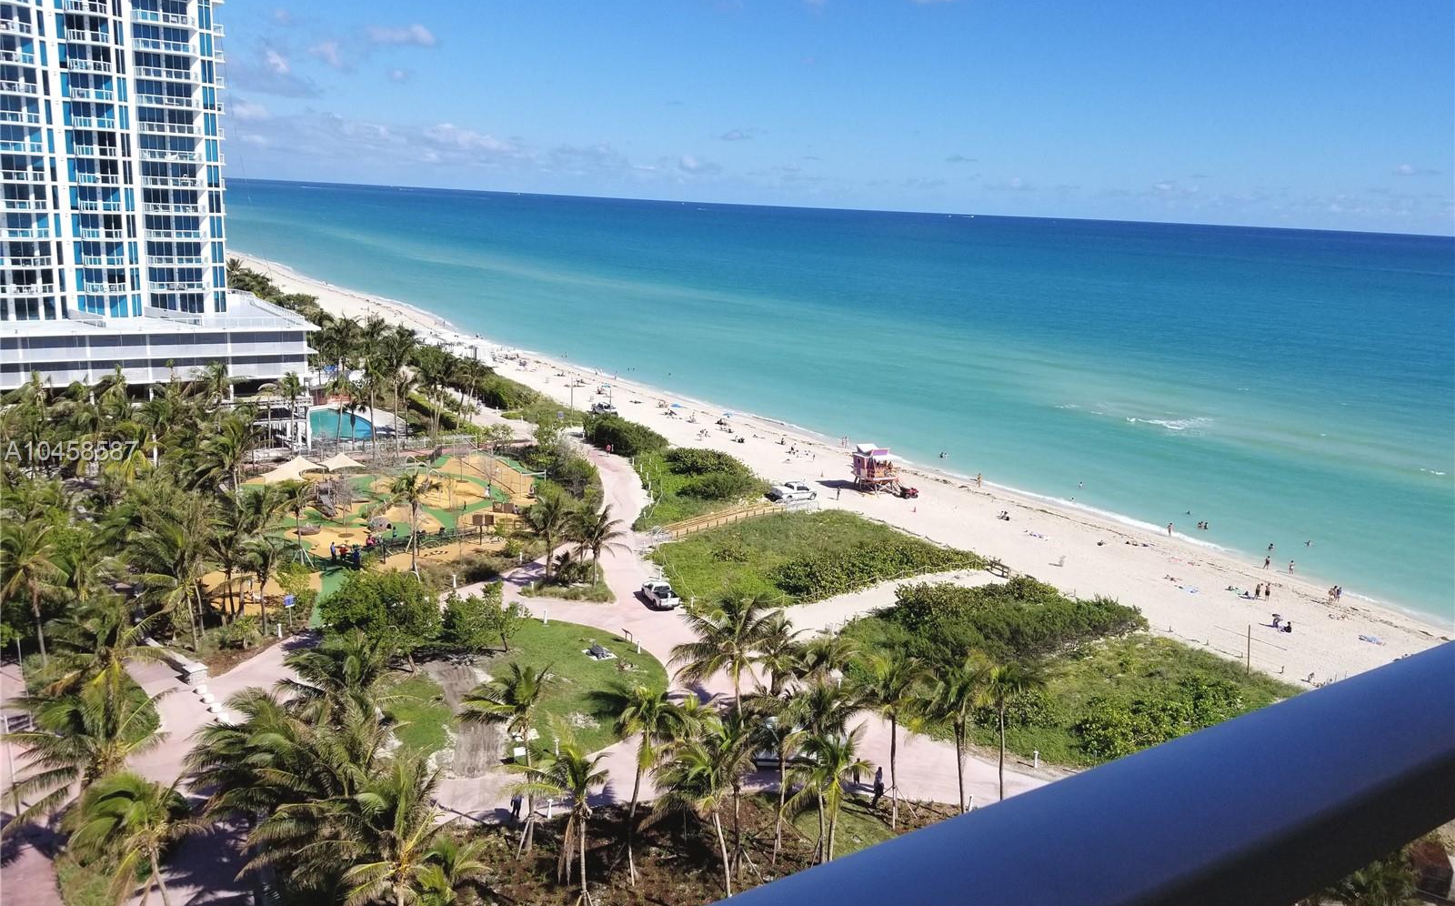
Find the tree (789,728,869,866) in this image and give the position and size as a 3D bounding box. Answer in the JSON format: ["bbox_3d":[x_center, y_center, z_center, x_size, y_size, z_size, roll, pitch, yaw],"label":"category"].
[{"bbox_3d":[5.086,17.562,54.975,4.030,7.490,4.030,3,13,0],"label":"tree"}]

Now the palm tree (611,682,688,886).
[{"bbox_3d":[-3.940,16.820,54.090,3.750,10.460,3.750,2,13,-4],"label":"palm tree"}]

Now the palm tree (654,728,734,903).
[{"bbox_3d":[-1.257,17.472,52.924,4.580,8.970,4.350,3,13,-1],"label":"palm tree"}]

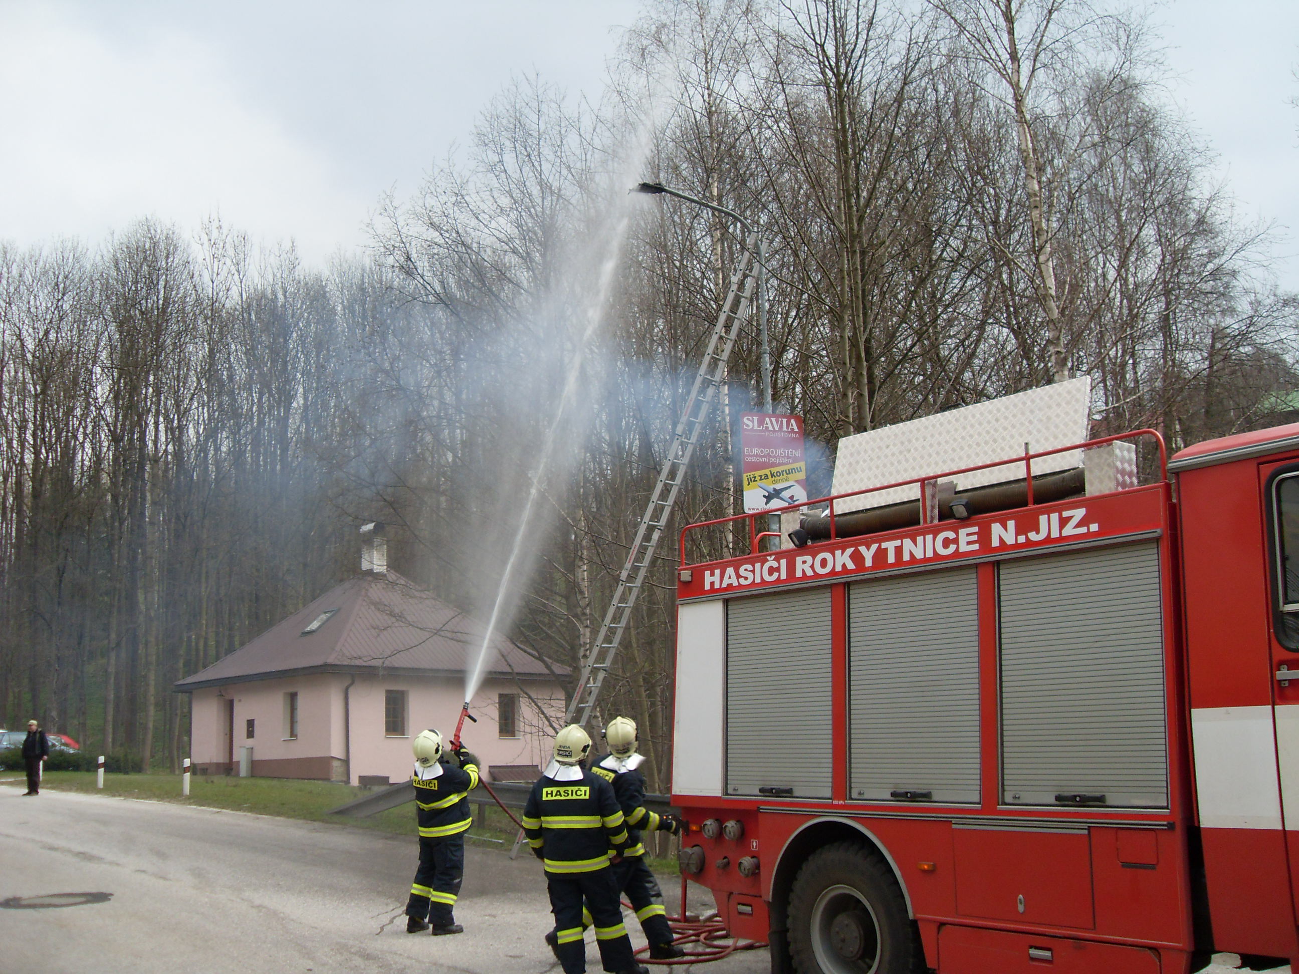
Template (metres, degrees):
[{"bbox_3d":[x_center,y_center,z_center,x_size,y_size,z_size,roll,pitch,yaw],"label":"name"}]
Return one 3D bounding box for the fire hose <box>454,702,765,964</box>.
[{"bbox_3d":[-0.338,2.992,12.456,2.667,2.176,2.521,-3,-12,6],"label":"fire hose"}]

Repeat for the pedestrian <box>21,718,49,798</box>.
[{"bbox_3d":[-14.194,6.264,32.179,0.600,1.730,0.450,-6,-13,21],"label":"pedestrian"}]

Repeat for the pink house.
[{"bbox_3d":[-8.591,5.221,43.196,8.521,7.881,8.880,10,-16,-43],"label":"pink house"}]

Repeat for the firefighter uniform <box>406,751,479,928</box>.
[{"bbox_3d":[-1.896,3.221,12.660,0.520,1.550,0.560,10,-17,-43],"label":"firefighter uniform"}]

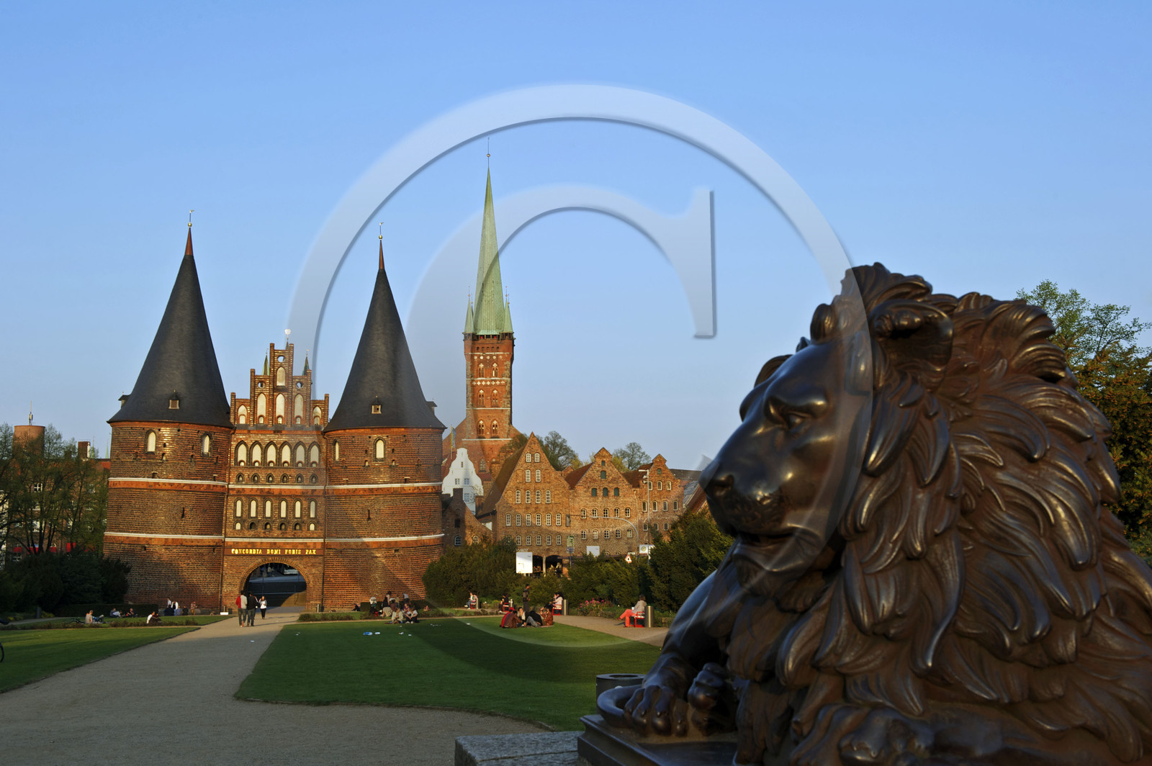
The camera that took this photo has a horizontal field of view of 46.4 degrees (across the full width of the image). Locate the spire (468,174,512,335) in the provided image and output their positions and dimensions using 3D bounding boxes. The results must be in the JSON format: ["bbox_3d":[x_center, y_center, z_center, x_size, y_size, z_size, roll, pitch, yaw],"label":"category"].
[{"bbox_3d":[-22.357,-33.688,349.267,11.500,45.690,11.500,0,-9,0],"label":"spire"}]

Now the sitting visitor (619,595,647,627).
[{"bbox_3d":[2.373,9.432,55.500,1.100,1.310,0.500,-2,-9,10],"label":"sitting visitor"}]

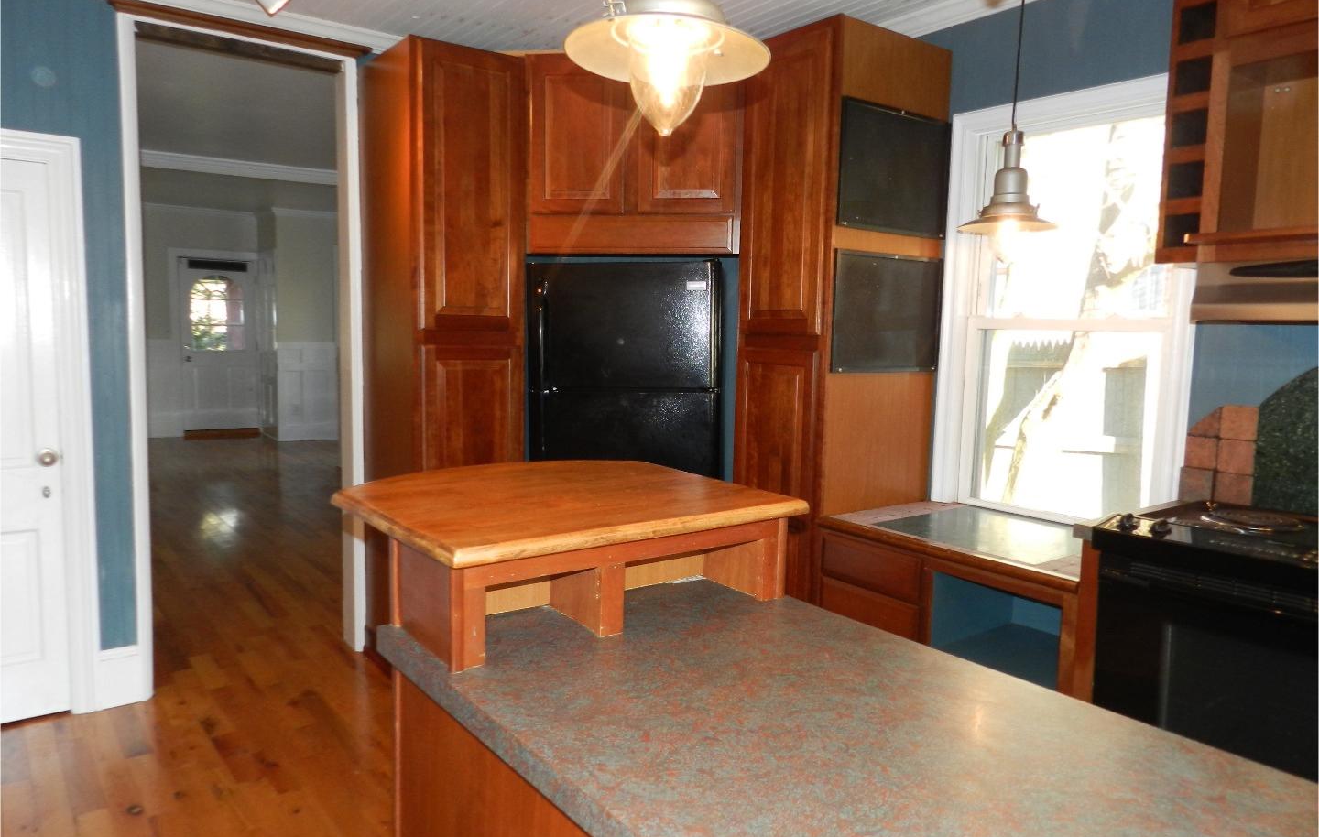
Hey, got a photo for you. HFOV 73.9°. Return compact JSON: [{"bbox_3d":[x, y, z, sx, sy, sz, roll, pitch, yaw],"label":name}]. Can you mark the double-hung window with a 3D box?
[{"bbox_3d":[1.332,-0.347,2.907,0.120,1.403,0.865,-3,7,-36],"label":"double-hung window"}]

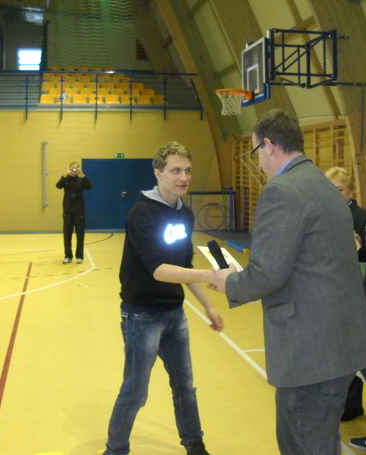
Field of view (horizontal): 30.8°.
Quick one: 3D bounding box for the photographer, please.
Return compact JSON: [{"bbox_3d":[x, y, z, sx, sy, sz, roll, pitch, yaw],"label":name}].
[{"bbox_3d":[-1.956,-0.272,12.000,0.620,1.830,0.420,-1,5,-10],"label":"photographer"}]

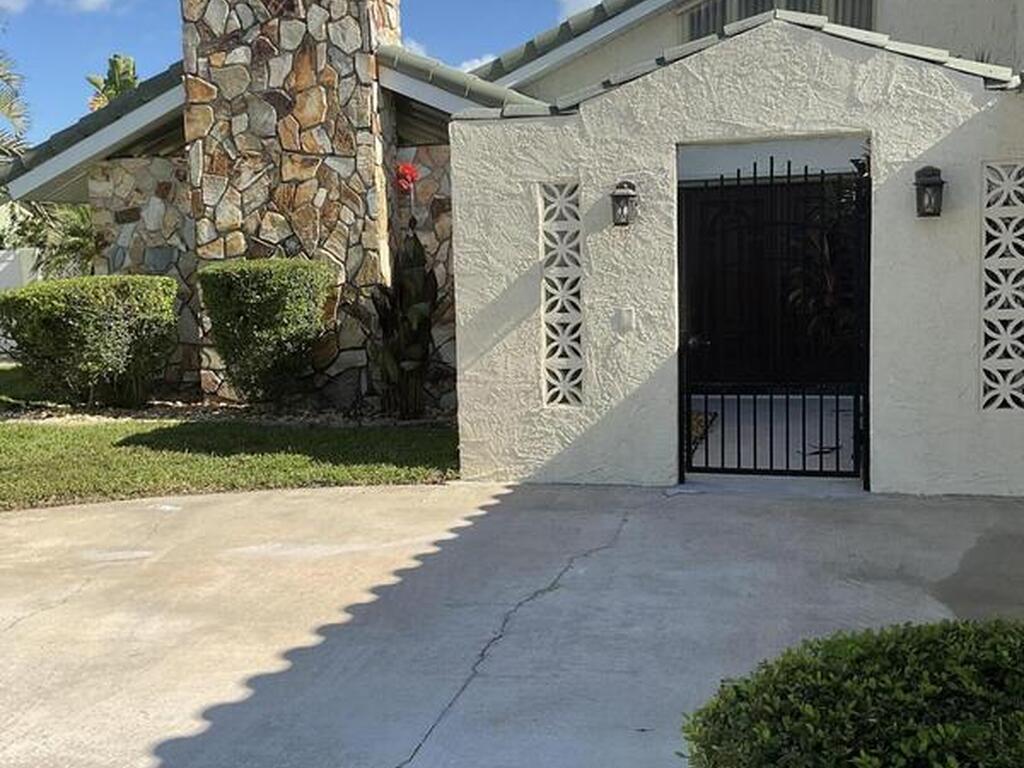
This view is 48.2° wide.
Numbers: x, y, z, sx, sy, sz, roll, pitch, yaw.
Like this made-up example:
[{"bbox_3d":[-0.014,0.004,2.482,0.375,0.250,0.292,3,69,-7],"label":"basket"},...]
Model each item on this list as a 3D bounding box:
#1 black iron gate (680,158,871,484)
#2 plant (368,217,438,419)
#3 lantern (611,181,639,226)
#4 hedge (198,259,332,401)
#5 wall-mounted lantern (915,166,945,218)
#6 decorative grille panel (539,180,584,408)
[{"bbox_3d":[1.673,-0.385,7.333,1.170,2.110,0.080,0,6,15],"label":"black iron gate"},{"bbox_3d":[-1.034,-0.634,10.900,0.620,1.906,0.580,0,6,15],"label":"plant"},{"bbox_3d":[0.718,-1.153,7.304,0.175,0.290,0.190,0,6,15],"label":"lantern"},{"bbox_3d":[-2.608,-0.566,12.100,1.280,1.481,1.100,0,6,15],"label":"hedge"},{"bbox_3d":[2.490,-1.142,6.821,0.175,0.305,0.190,0,6,15],"label":"wall-mounted lantern"},{"bbox_3d":[0.337,-0.597,7.623,0.305,1.500,0.100,0,6,15],"label":"decorative grille panel"}]

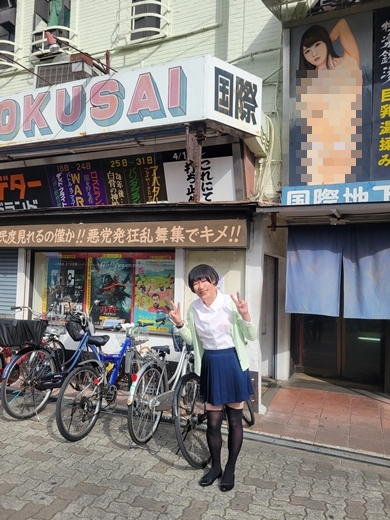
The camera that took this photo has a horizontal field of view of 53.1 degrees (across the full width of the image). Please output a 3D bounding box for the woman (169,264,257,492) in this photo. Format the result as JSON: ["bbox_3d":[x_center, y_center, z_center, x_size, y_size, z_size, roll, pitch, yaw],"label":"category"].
[{"bbox_3d":[0.125,0.795,2.740,0.600,1.540,0.400,1,-3,12],"label":"woman"}]

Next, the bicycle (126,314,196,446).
[{"bbox_3d":[-0.200,1.095,3.750,0.570,1.060,1.770,0,-3,22],"label":"bicycle"}]

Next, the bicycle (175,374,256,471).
[{"bbox_3d":[0.230,1.130,3.500,0.600,1.000,1.750,0,-4,28],"label":"bicycle"}]

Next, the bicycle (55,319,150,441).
[{"bbox_3d":[-0.750,1.120,3.870,0.600,0.990,1.710,0,-3,26],"label":"bicycle"}]

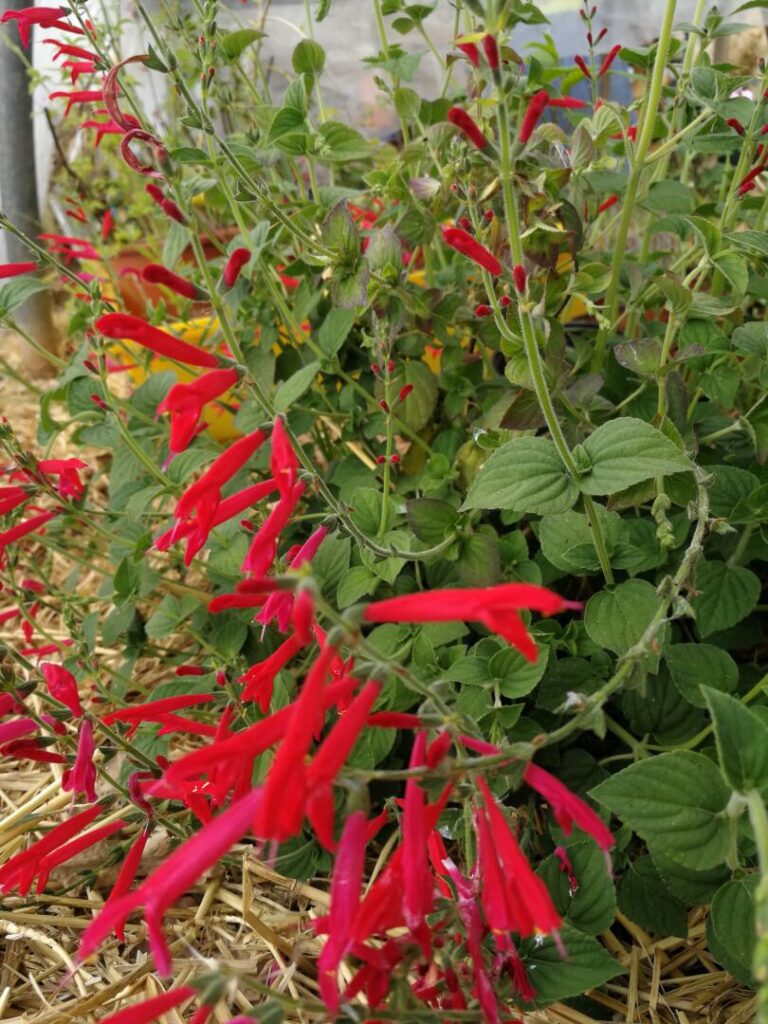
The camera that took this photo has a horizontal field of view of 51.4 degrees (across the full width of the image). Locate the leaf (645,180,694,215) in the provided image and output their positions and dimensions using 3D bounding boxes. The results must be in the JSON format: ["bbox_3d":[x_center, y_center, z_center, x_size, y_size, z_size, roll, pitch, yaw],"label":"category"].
[{"bbox_3d":[0.225,-0.248,0.630,0.041,0.010,0.030,-7,66,-3],"label":"leaf"}]

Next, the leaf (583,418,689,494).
[{"bbox_3d":[0.103,-0.023,0.325,0.045,0.009,0.032,-7,55,-7],"label":"leaf"}]

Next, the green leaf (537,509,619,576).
[{"bbox_3d":[0.094,0.014,0.385,0.036,0.009,0.038,19,55,14],"label":"green leaf"}]

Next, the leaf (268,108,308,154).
[{"bbox_3d":[-0.080,-0.316,0.660,0.043,0.013,0.034,-41,62,-10],"label":"leaf"}]

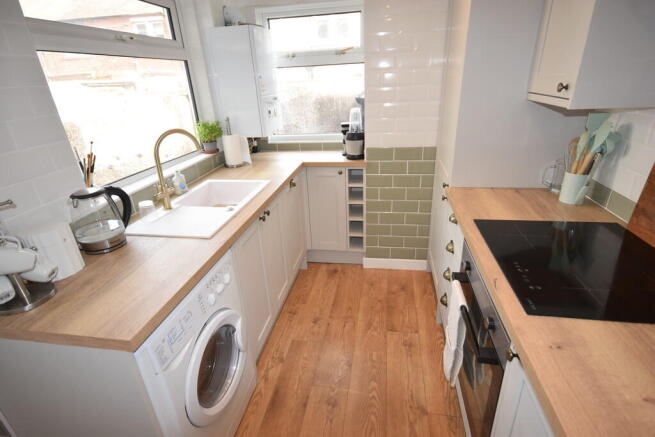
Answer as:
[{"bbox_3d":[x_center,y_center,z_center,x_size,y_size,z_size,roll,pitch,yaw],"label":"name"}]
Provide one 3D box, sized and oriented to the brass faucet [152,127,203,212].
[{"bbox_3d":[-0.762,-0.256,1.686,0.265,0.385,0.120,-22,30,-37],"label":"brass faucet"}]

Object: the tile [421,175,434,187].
[{"bbox_3d":[0.734,-0.269,2.385,0.096,0.098,0.010,1,24,11],"label":"tile"}]

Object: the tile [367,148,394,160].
[{"bbox_3d":[0.385,-0.468,2.402,0.200,0.100,0.009,1,24,10],"label":"tile"}]

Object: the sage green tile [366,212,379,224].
[{"bbox_3d":[0.356,0.001,2.581,0.095,0.098,0.010,1,24,11],"label":"sage green tile"}]

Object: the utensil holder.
[{"bbox_3d":[1.145,-0.144,1.516,0.096,0.137,0.096,-18,28,-31],"label":"utensil holder"}]

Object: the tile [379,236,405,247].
[{"bbox_3d":[0.515,0.190,2.625,0.196,0.099,0.010,2,24,10],"label":"tile"}]

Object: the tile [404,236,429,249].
[{"bbox_3d":[0.720,0.196,2.636,0.200,0.100,0.009,1,24,10],"label":"tile"}]

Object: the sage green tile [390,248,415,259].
[{"bbox_3d":[0.625,0.287,2.695,0.200,0.100,0.009,1,24,10],"label":"sage green tile"}]

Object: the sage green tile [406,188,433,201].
[{"bbox_3d":[0.693,-0.179,2.458,0.192,0.100,0.009,1,24,10],"label":"sage green tile"}]

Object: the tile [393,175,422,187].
[{"bbox_3d":[0.586,-0.272,2.412,0.199,0.098,0.010,1,24,11],"label":"tile"}]

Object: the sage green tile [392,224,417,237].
[{"bbox_3d":[0.612,0.101,2.596,0.199,0.100,0.009,1,24,10],"label":"sage green tile"}]

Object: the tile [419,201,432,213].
[{"bbox_3d":[0.736,-0.085,2.458,0.090,0.099,0.010,2,24,10],"label":"tile"}]

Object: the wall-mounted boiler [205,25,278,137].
[{"bbox_3d":[-0.601,-1.004,2.473,0.340,0.700,0.385,1,24,10],"label":"wall-mounted boiler"}]

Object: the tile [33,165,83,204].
[{"bbox_3d":[-1.026,-0.127,1.253,0.009,0.099,0.186,1,24,10],"label":"tile"}]

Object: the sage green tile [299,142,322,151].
[{"bbox_3d":[-0.137,-0.611,2.813,0.197,0.070,0.010,2,24,10],"label":"sage green tile"}]

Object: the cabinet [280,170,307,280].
[{"bbox_3d":[-0.504,0.061,2.402,0.560,0.700,0.440,1,24,11],"label":"cabinet"}]

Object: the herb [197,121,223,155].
[{"bbox_3d":[-0.896,-0.628,2.517,0.180,0.235,0.180,1,24,10],"label":"herb"}]

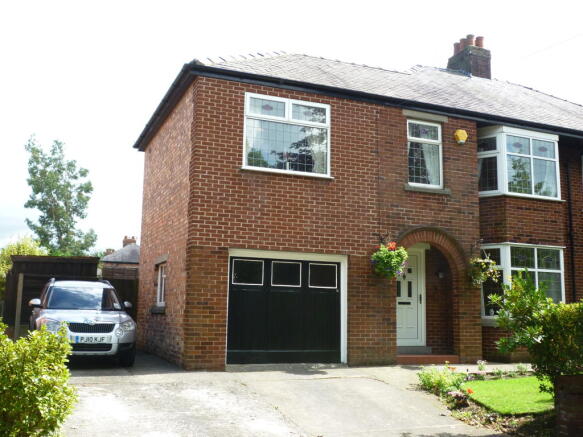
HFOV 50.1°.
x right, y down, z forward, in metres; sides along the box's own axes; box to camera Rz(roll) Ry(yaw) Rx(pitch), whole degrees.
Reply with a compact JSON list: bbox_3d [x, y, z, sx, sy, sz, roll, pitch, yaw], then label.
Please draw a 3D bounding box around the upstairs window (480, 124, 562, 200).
[{"bbox_3d":[5.494,-1.221,14.715,2.515,1.599,0.630,5,-10,-22],"label":"upstairs window"}]

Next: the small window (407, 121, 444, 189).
[{"bbox_3d":[2.774,-1.336,13.139,0.899,1.424,0.100,4,-9,-22],"label":"small window"}]

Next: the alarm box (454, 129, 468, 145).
[{"bbox_3d":[3.735,-1.786,13.670,0.310,0.310,0.090,5,-10,-22],"label":"alarm box"}]

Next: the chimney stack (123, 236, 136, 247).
[{"bbox_3d":[-14.398,2.109,55.324,1.142,0.935,0.800,4,-9,-22],"label":"chimney stack"}]

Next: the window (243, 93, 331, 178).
[{"bbox_3d":[-0.068,-1.582,11.941,1.768,1.434,0.100,4,-9,-22],"label":"window"}]

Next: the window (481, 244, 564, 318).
[{"bbox_3d":[5.441,1.498,14.292,2.515,1.717,0.630,5,-10,-22],"label":"window"}]

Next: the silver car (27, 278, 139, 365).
[{"bbox_3d":[-4.386,2.080,12.802,1.800,1.690,4.220,5,-9,-25],"label":"silver car"}]

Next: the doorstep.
[{"bbox_3d":[2.663,2.827,12.560,1.463,0.174,0.360,4,-9,-22],"label":"doorstep"}]

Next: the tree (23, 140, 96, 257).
[{"bbox_3d":[-11.126,0.699,29.981,3.400,9.414,3.400,5,-10,-22],"label":"tree"}]

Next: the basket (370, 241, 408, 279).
[{"bbox_3d":[1.922,0.824,12.216,0.720,0.760,0.700,1,-9,0],"label":"basket"}]

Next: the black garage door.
[{"bbox_3d":[-0.094,1.716,11.527,2.219,1.901,0.080,4,-9,-22],"label":"black garage door"}]

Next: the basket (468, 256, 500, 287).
[{"bbox_3d":[4.068,1.125,13.096,0.640,0.620,0.620,5,-10,-22],"label":"basket"}]

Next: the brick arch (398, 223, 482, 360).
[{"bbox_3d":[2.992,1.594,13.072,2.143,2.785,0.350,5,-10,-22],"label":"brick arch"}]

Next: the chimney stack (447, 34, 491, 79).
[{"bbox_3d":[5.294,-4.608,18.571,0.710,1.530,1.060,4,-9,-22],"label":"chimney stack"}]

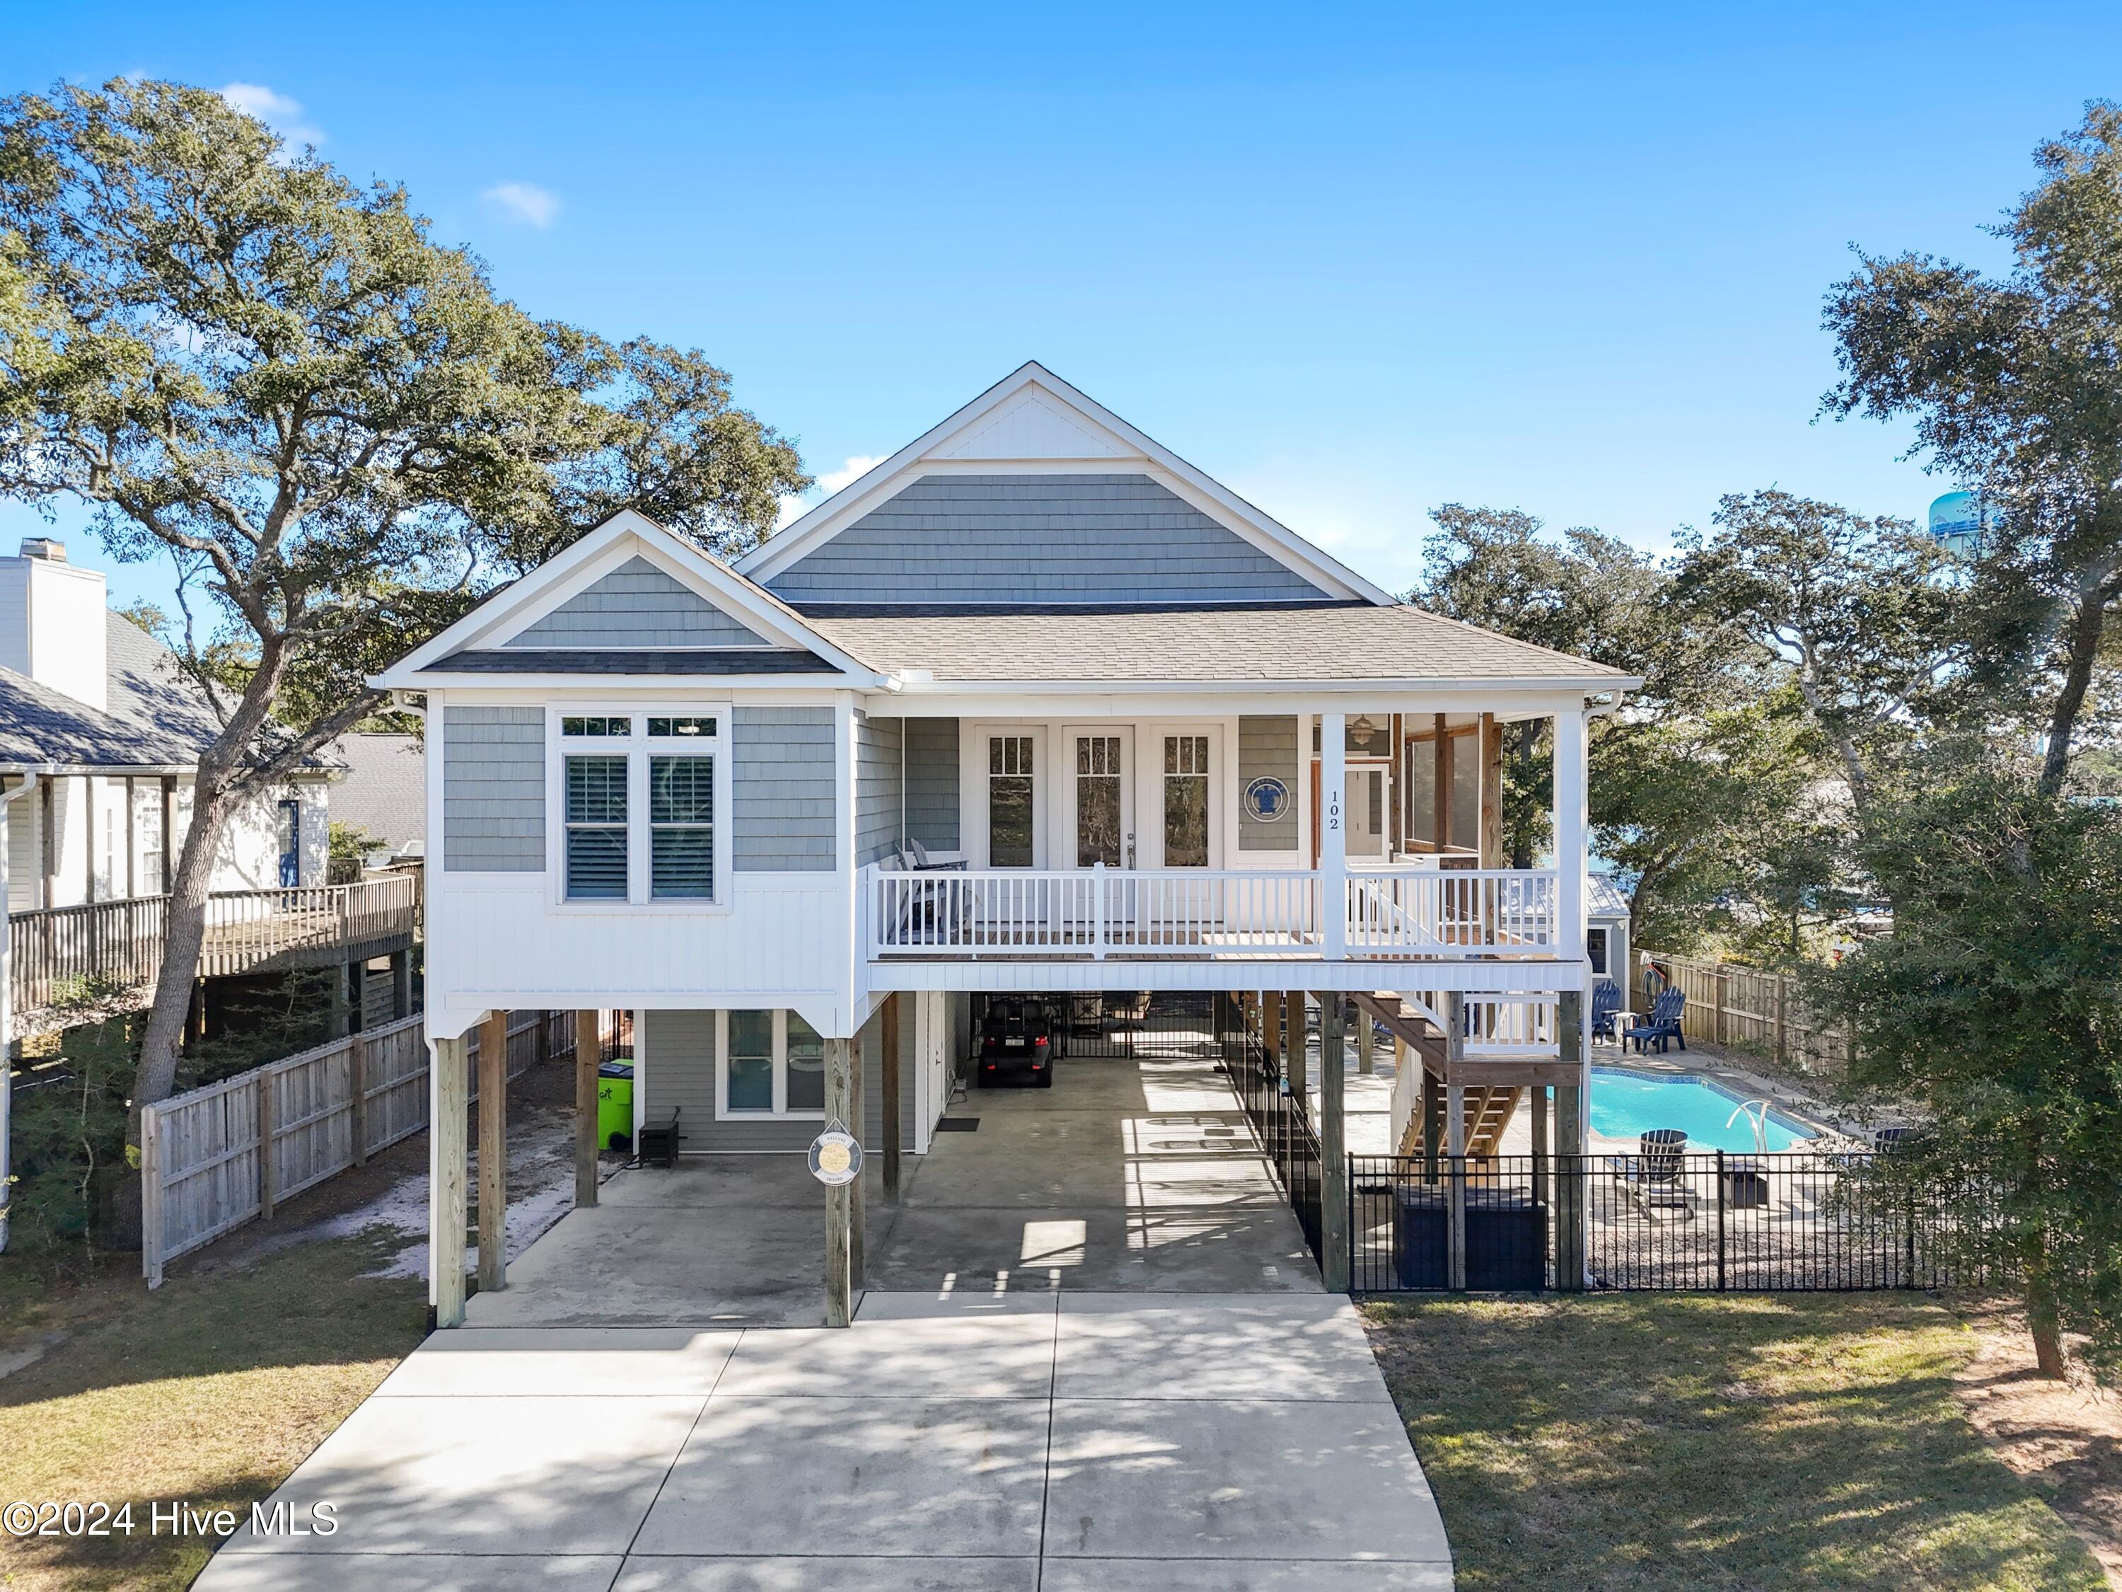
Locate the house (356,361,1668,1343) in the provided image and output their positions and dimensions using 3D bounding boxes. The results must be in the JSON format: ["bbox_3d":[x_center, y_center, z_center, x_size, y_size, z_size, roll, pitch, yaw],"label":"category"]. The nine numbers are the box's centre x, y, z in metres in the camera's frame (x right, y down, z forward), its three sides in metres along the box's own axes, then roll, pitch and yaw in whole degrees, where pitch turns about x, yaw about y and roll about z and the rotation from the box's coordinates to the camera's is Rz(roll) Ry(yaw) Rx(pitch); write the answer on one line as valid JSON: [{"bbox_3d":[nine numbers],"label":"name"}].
[{"bbox_3d":[-0.243,-0.164,20.352,11.713,9.805,14.098,0,2,1],"label":"house"}]

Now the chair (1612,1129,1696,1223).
[{"bbox_3d":[6.850,4.328,17.092,0.730,1.000,0.900,-1,2,-23],"label":"chair"}]

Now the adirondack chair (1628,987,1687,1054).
[{"bbox_3d":[10.664,4.048,26.341,1.050,1.050,0.750,-1,2,-41],"label":"adirondack chair"}]

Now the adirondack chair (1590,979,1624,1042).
[{"bbox_3d":[9.816,4.028,27.083,0.750,1.050,1.050,2,2,44],"label":"adirondack chair"}]

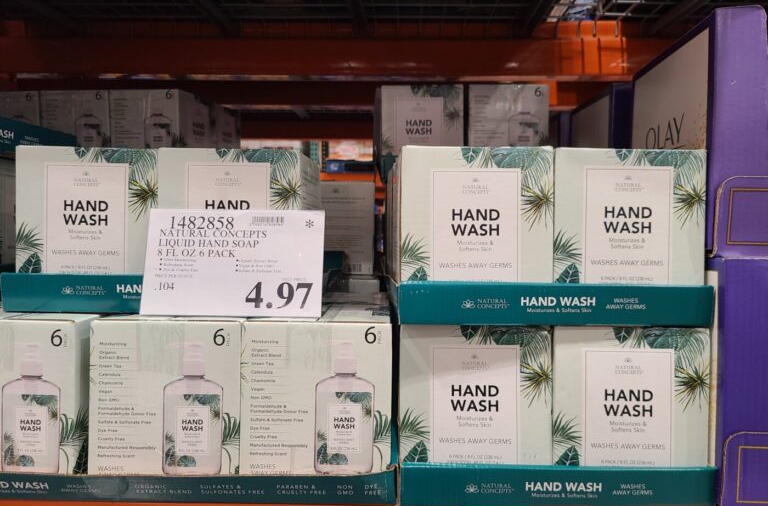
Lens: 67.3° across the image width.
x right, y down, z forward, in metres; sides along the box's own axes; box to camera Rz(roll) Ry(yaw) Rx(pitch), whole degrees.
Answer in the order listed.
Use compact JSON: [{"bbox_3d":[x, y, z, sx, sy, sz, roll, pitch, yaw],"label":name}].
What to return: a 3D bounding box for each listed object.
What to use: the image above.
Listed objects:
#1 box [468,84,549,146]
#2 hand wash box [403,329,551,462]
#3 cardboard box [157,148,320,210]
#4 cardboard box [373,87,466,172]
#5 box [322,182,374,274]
[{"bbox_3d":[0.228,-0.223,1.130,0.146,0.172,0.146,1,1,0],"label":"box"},{"bbox_3d":[0.088,0.154,0.632,0.146,0.172,0.146,1,1,0],"label":"hand wash box"},{"bbox_3d":[-0.157,-0.021,0.663,0.146,0.172,0.146,1,1,1],"label":"cardboard box"},{"bbox_3d":[0.066,-0.213,1.097,0.146,0.172,0.146,1,1,-2],"label":"cardboard box"},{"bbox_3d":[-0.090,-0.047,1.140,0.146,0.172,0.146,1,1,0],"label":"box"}]

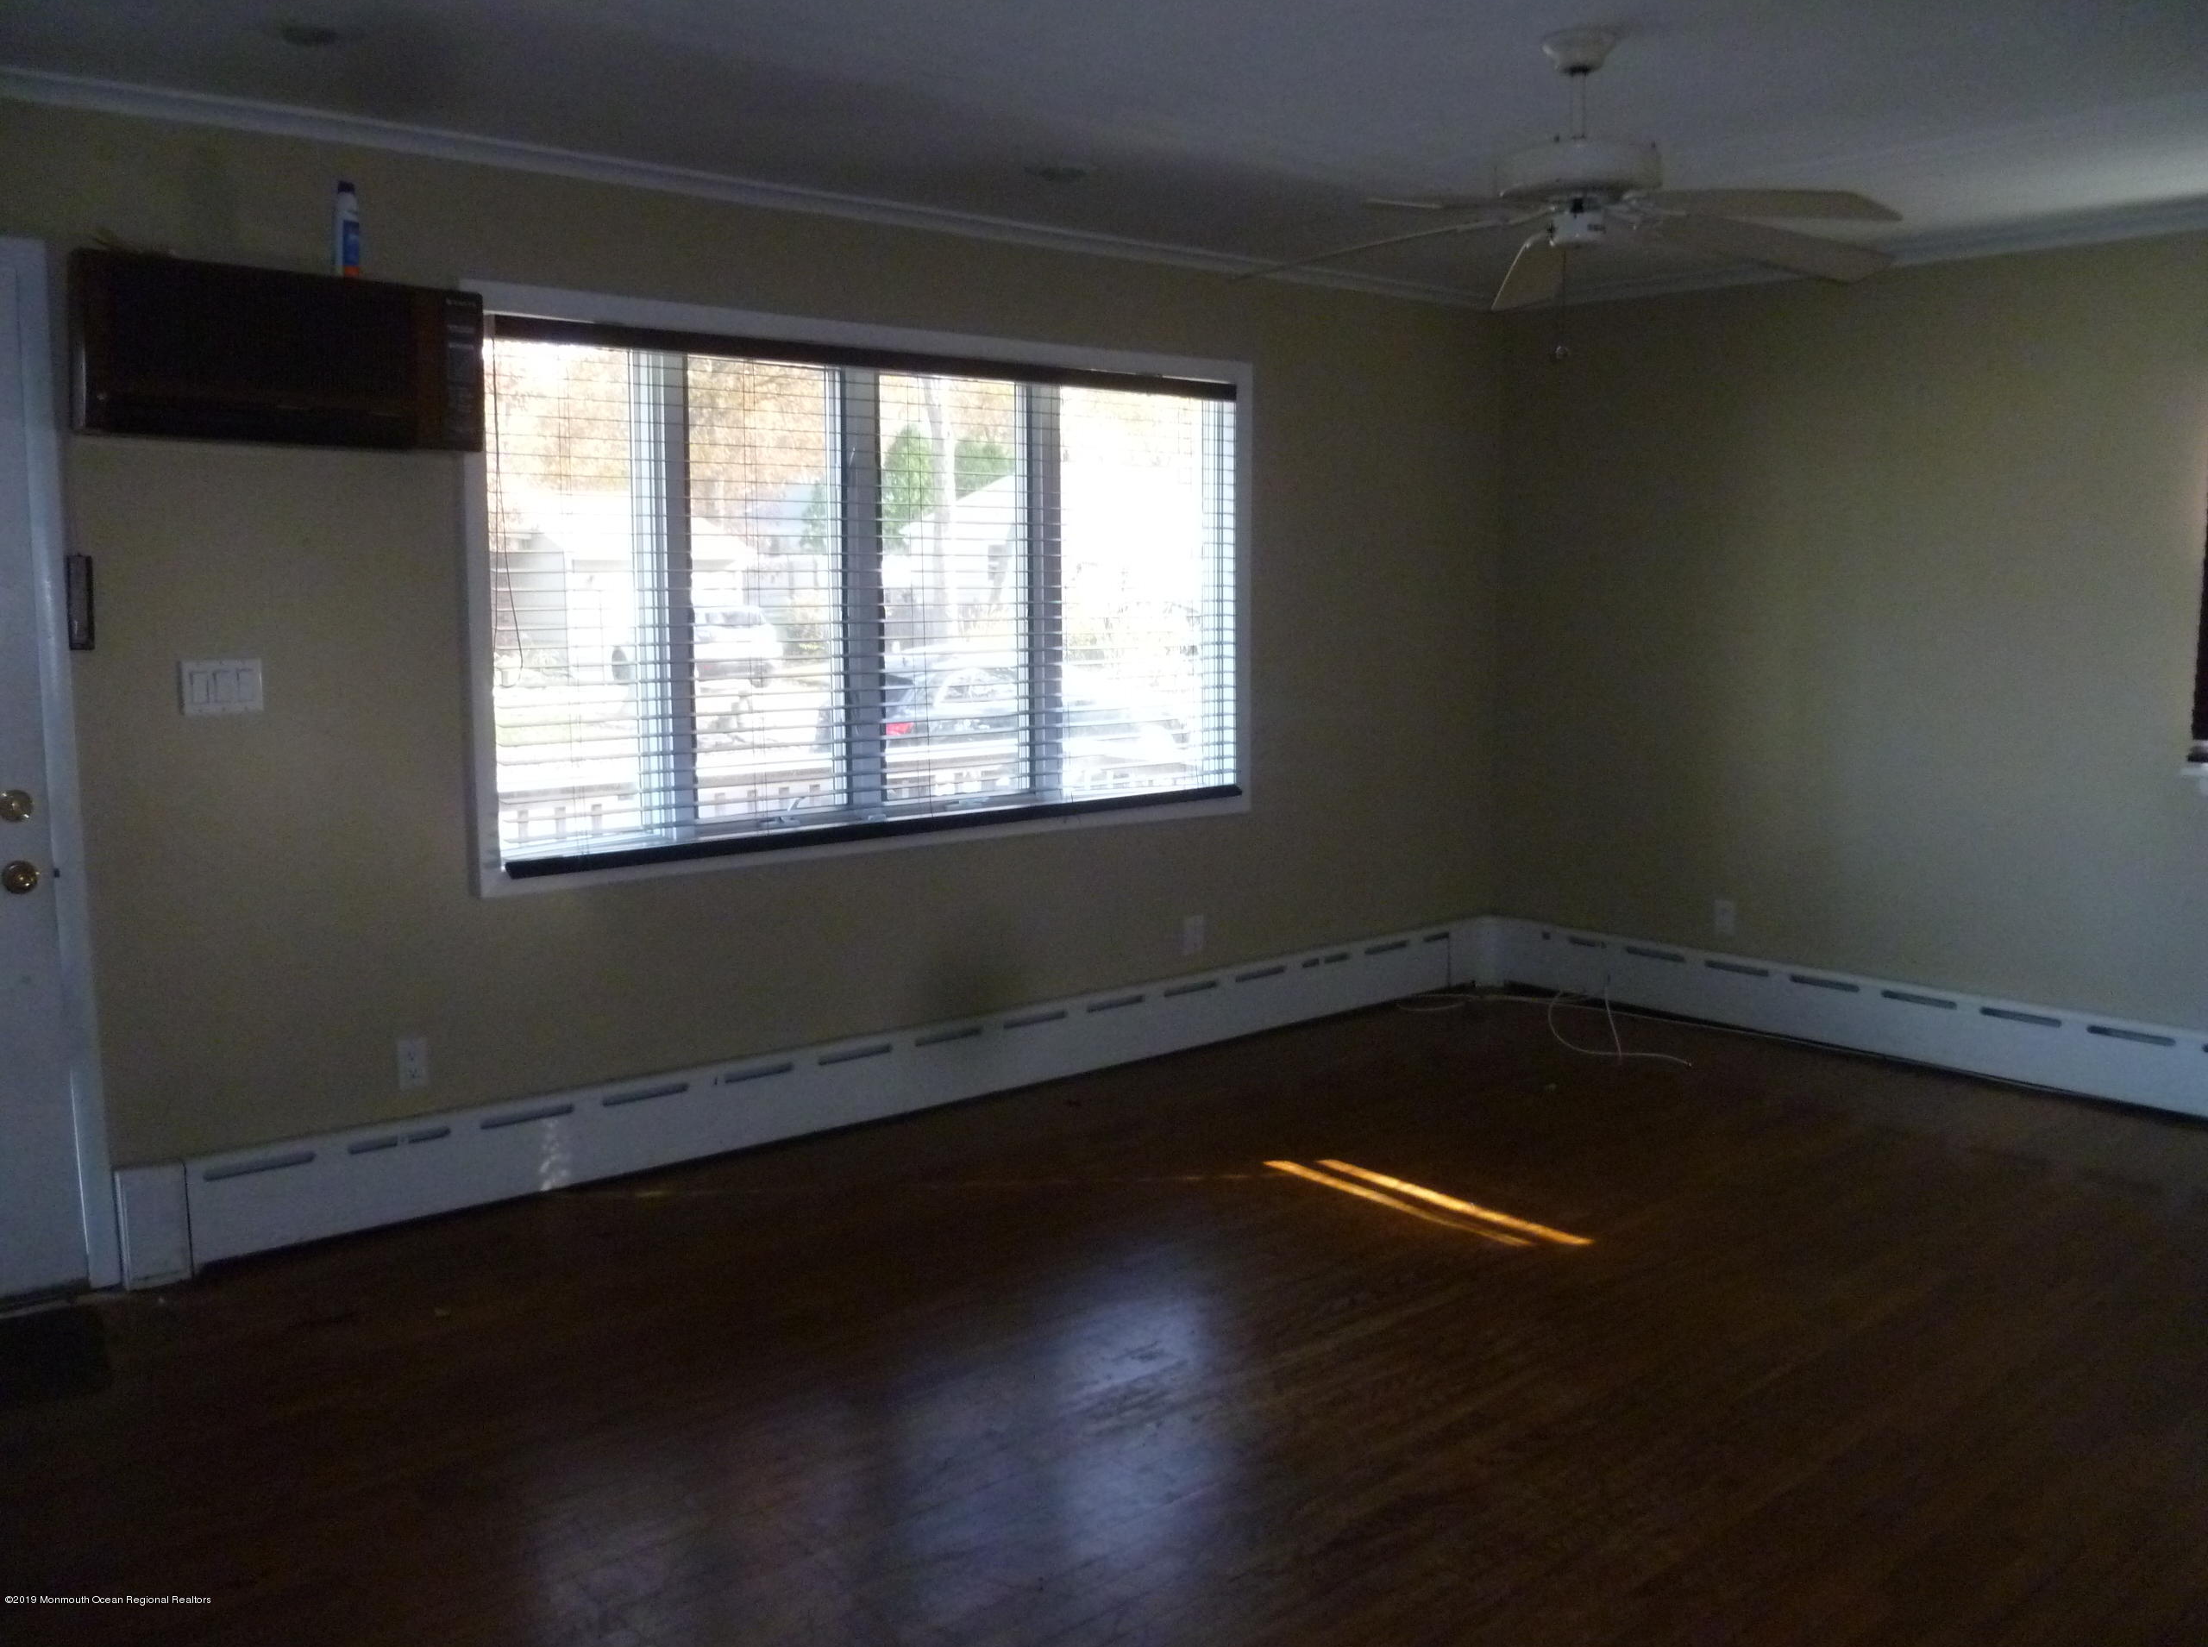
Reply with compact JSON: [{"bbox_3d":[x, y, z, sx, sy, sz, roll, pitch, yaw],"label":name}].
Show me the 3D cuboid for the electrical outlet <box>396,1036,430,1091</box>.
[{"bbox_3d":[-1.583,0.549,4.094,0.070,0.115,0.010,-6,10,-39],"label":"electrical outlet"}]

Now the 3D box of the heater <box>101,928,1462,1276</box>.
[{"bbox_3d":[-0.366,0.665,5.064,4.270,0.235,0.070,-6,10,-39],"label":"heater"}]

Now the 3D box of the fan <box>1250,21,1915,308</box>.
[{"bbox_3d":[0.861,-1.243,3.273,1.300,0.380,1.300,-6,10,-39],"label":"fan"}]

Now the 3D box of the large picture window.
[{"bbox_3d":[-0.503,-0.626,4.850,2.390,1.360,0.110,-6,10,-39],"label":"large picture window"}]

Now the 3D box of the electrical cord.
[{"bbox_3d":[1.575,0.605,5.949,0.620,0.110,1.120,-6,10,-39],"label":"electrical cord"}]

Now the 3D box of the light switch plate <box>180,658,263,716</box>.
[{"bbox_3d":[-1.855,-0.288,3.764,0.159,0.113,0.010,-6,10,-39],"label":"light switch plate"}]

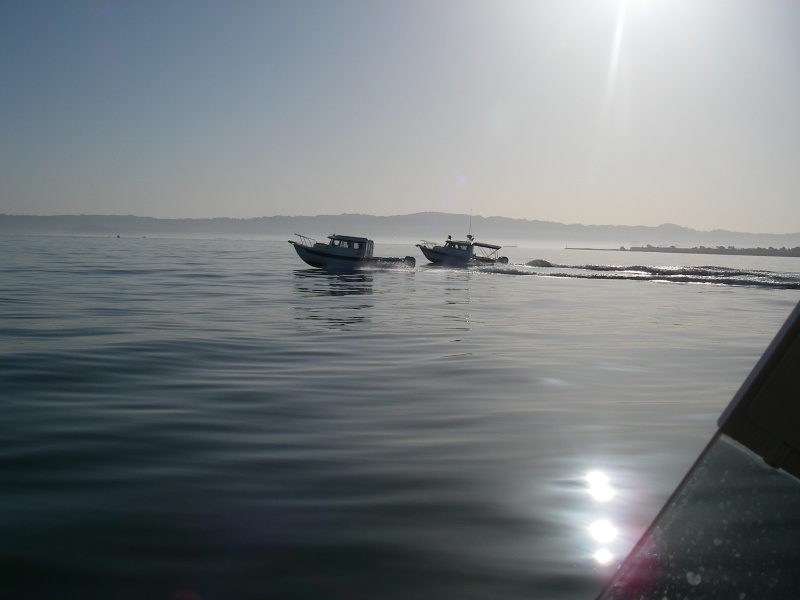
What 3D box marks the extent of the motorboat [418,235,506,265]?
[{"bbox_3d":[5.093,-4.026,71.000,7.500,2.400,2.400,6,4,11],"label":"motorboat"}]

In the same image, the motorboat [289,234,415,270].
[{"bbox_3d":[-2.948,-2.929,54.500,7.900,2.300,2.450,5,4,7],"label":"motorboat"}]

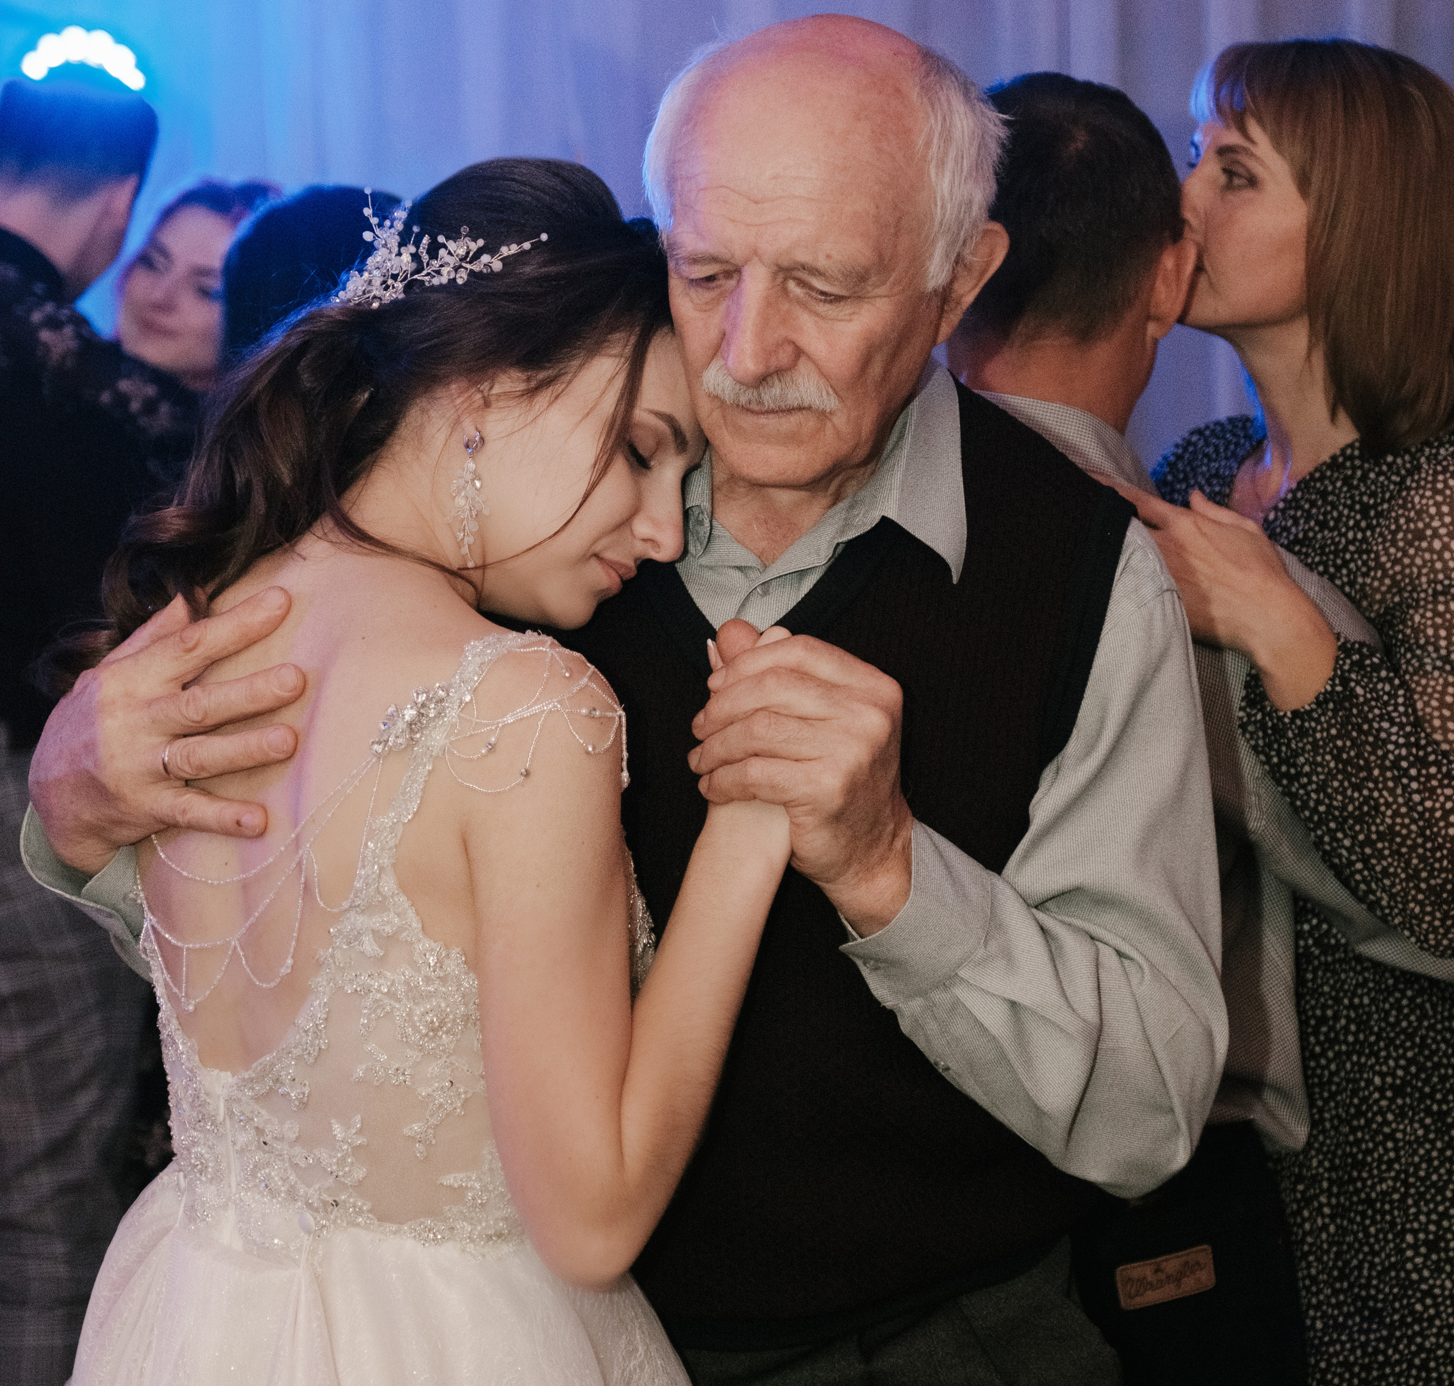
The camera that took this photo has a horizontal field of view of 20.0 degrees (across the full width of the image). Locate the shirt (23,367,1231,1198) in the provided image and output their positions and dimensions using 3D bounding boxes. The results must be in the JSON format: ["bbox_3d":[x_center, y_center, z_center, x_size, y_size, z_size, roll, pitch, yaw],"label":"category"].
[{"bbox_3d":[-0.007,0.096,2.143,0.534,0.534,0.506,1,4,18],"label":"shirt"}]

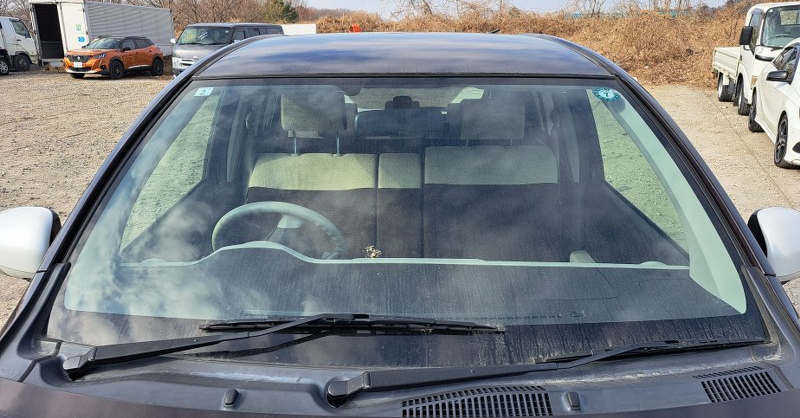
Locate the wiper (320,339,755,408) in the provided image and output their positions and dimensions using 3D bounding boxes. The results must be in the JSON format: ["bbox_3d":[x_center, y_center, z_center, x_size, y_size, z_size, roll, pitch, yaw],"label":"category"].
[{"bbox_3d":[0.276,0.265,0.975,0.790,0.055,0.065,-5,52,-10],"label":"wiper"}]

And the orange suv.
[{"bbox_3d":[-10.730,-5.790,21.040,1.790,1.550,4.300,3,18,9],"label":"orange suv"}]

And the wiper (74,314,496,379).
[{"bbox_3d":[-0.205,0.226,0.996,0.775,0.055,0.085,-6,52,-2],"label":"wiper"}]

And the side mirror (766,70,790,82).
[{"bbox_3d":[4.740,-1.672,6.950,0.250,0.150,0.130,8,19,24],"label":"side mirror"}]

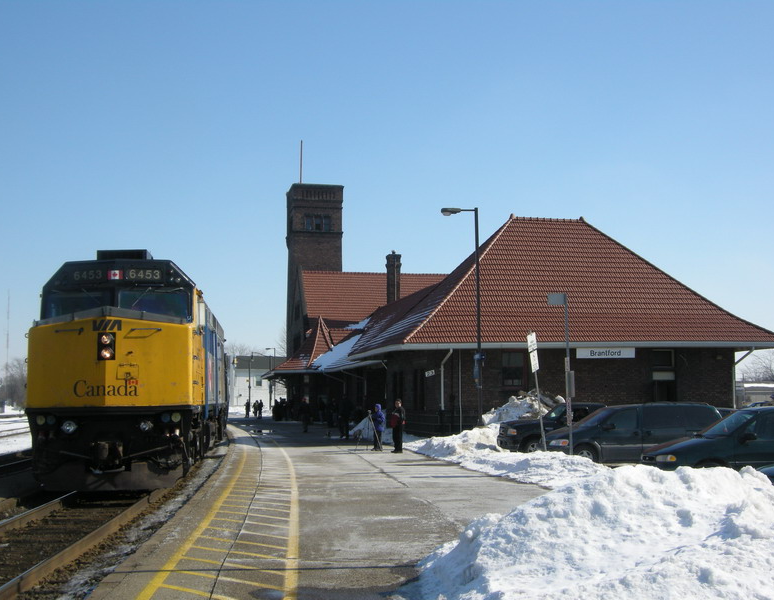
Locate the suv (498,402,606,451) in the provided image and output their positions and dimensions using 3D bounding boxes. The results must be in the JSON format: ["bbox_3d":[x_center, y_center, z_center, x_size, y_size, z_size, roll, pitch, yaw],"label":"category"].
[{"bbox_3d":[5.980,4.080,34.600,5.050,1.740,1.800,0,-5,-9],"label":"suv"}]

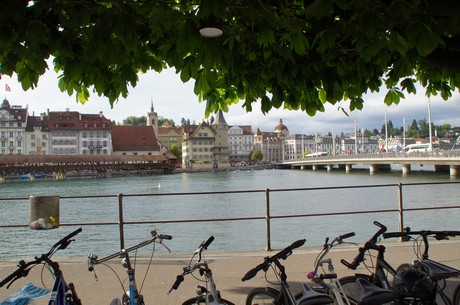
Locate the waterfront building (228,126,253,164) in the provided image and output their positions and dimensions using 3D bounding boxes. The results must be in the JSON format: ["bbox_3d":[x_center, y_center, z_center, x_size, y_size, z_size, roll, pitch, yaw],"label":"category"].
[{"bbox_3d":[4.210,-4.340,207.270,15.900,24.200,15.000,-1,-2,-20],"label":"waterfront building"}]

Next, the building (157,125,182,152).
[{"bbox_3d":[-33.520,-2.300,188.840,13.690,21.400,14.000,-1,-2,-18],"label":"building"}]

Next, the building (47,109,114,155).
[{"bbox_3d":[-59.450,-4.340,139.190,22.120,24.400,14.500,-1,-2,-18],"label":"building"}]

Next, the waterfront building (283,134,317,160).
[{"bbox_3d":[43.610,-2.360,232.400,24.310,19.200,15.000,-1,-2,-15],"label":"waterfront building"}]

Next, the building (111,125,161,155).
[{"bbox_3d":[-40.790,-2.050,148.500,19.050,19.200,15.500,-1,-2,-20],"label":"building"}]

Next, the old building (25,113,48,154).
[{"bbox_3d":[-73.290,-3.210,133.860,7.720,22.700,14.000,-1,-2,-18],"label":"old building"}]

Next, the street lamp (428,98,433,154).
[{"bbox_3d":[40.870,-5.020,70.130,0.450,12.000,0.450,-2,-2,-8],"label":"street lamp"}]

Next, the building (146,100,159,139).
[{"bbox_3d":[-35.210,-8.850,156.670,5.000,32.900,5.000,-1,-2,-20],"label":"building"}]

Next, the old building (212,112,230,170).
[{"bbox_3d":[-4.190,-6.410,146.160,7.200,26.200,7.200,-1,-2,-18],"label":"old building"}]

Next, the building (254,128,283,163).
[{"bbox_3d":[19.900,-3.970,214.500,19.600,22.900,16.000,-1,-2,-25],"label":"building"}]

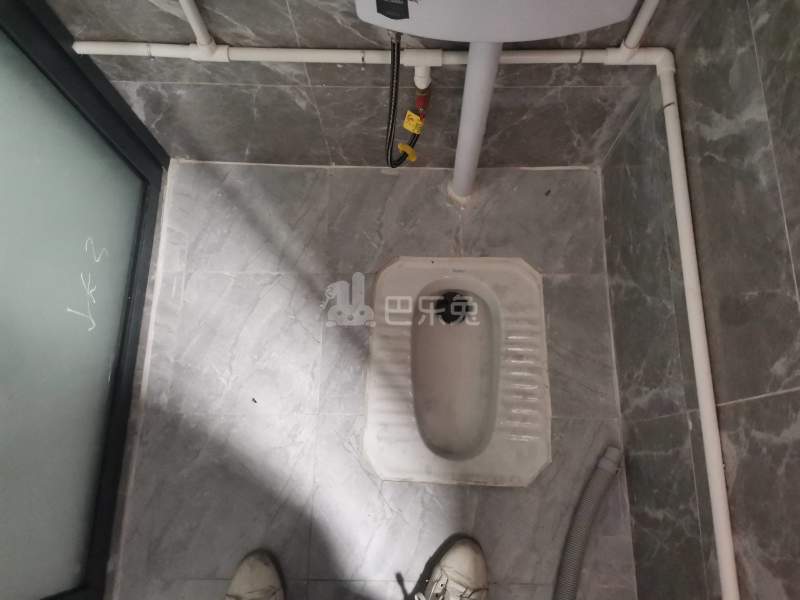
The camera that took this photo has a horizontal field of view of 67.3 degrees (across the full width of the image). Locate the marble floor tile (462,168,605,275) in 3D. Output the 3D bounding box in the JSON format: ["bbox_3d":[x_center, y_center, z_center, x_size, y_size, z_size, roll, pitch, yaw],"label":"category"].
[{"bbox_3d":[0.289,-0.172,1.301,0.304,0.010,0.245,1,75,1],"label":"marble floor tile"}]

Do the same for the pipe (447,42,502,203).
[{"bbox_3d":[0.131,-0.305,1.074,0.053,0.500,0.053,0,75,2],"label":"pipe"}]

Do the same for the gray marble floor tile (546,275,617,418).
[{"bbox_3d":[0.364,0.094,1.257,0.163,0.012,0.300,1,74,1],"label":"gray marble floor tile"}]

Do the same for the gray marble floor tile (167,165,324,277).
[{"bbox_3d":[-0.320,-0.178,1.307,0.325,0.010,0.245,1,75,1],"label":"gray marble floor tile"}]

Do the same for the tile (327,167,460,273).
[{"bbox_3d":[-0.010,-0.175,1.304,0.294,0.010,0.245,1,75,1],"label":"tile"}]

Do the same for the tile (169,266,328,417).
[{"bbox_3d":[-0.312,0.085,1.235,0.302,0.010,0.300,1,75,1],"label":"tile"}]

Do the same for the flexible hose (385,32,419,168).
[{"bbox_3d":[0.003,-0.322,1.041,0.064,0.425,0.050,1,75,1],"label":"flexible hose"}]

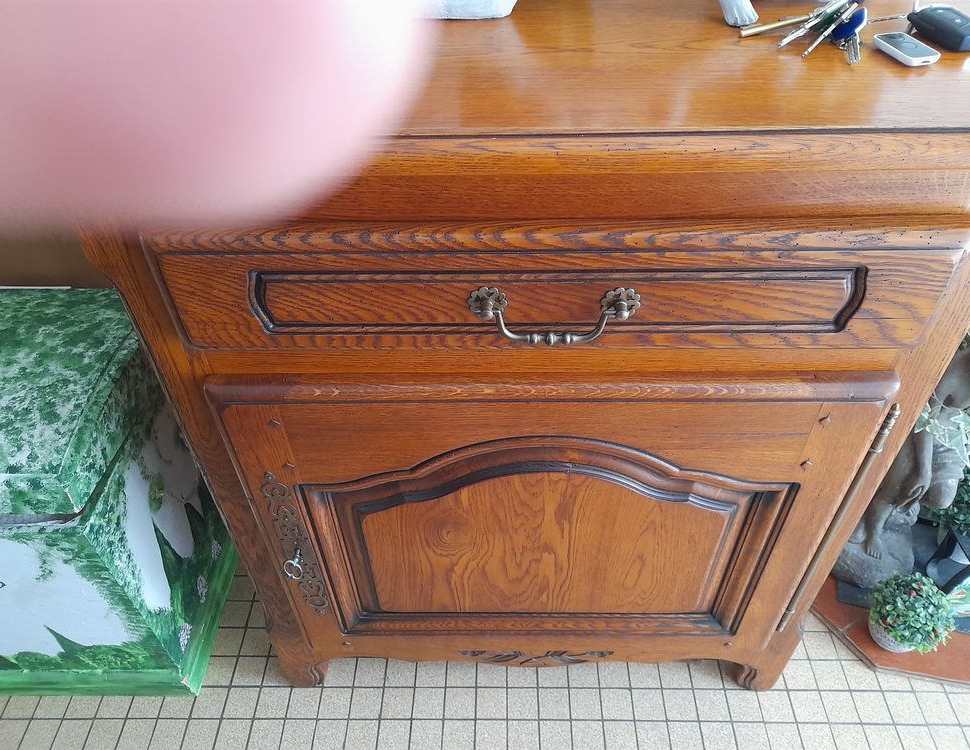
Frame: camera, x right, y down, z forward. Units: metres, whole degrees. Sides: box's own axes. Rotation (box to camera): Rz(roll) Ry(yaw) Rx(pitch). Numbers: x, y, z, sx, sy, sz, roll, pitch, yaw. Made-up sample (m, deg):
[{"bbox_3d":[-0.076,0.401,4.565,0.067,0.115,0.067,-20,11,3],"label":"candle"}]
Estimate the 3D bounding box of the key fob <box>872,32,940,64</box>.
[{"bbox_3d":[0.365,-0.281,0.627,0.031,0.009,0.055,-9,45,-8],"label":"key fob"}]

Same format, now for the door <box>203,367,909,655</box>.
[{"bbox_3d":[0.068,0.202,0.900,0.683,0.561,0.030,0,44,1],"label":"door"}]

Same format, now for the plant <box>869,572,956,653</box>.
[{"bbox_3d":[0.710,0.399,1.207,0.125,0.137,0.125,0,44,1],"label":"plant"}]

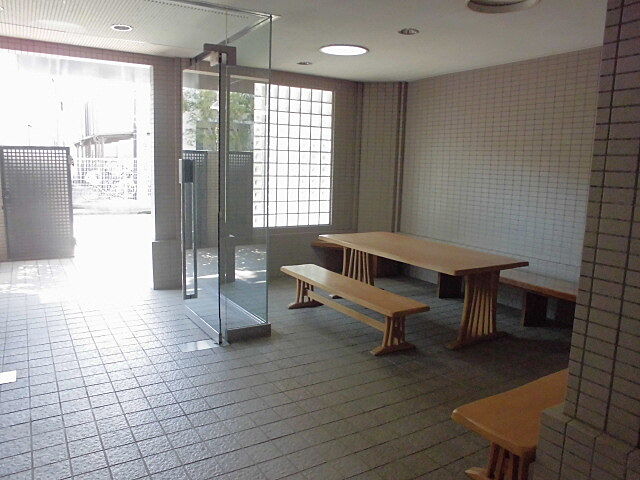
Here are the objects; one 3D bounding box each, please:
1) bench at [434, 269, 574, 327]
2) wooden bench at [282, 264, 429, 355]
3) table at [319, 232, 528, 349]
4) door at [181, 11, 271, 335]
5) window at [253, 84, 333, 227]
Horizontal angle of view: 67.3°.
[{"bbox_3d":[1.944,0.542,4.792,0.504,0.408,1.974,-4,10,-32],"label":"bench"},{"bbox_3d":[0.219,0.581,4.289,0.403,0.383,1.712,-4,10,-32],"label":"wooden bench"},{"bbox_3d":[0.860,0.399,4.671,0.866,0.665,1.924,-4,10,-32],"label":"table"},{"bbox_3d":[-0.823,-0.510,4.146,0.443,2.523,1.037,-4,10,-32],"label":"door"},{"bbox_3d":[-0.326,-1.022,6.032,1.093,1.712,0.101,-4,10,-32],"label":"window"}]

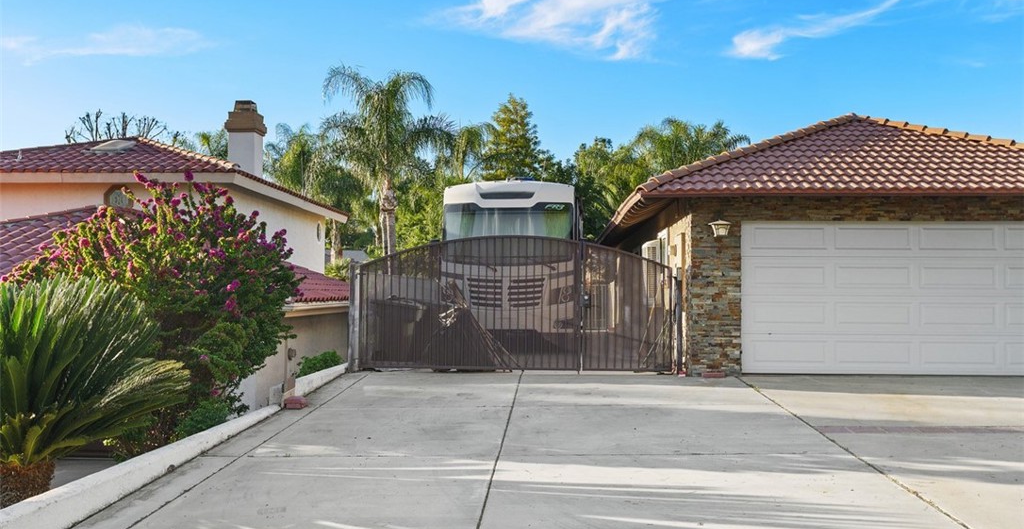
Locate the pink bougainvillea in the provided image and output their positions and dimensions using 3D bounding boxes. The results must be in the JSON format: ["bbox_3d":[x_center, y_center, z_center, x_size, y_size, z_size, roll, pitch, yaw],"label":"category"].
[{"bbox_3d":[-3.420,0.580,9.000,2.850,2.800,2.500,0,0,0],"label":"pink bougainvillea"}]

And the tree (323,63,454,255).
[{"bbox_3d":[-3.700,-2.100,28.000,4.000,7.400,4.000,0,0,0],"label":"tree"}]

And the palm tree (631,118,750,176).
[{"bbox_3d":[5.150,-1.250,27.000,3.700,5.700,3.700,0,0,0],"label":"palm tree"}]

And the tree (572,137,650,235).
[{"bbox_3d":[2.750,-0.900,26.000,2.600,5.000,2.600,0,0,0],"label":"tree"}]

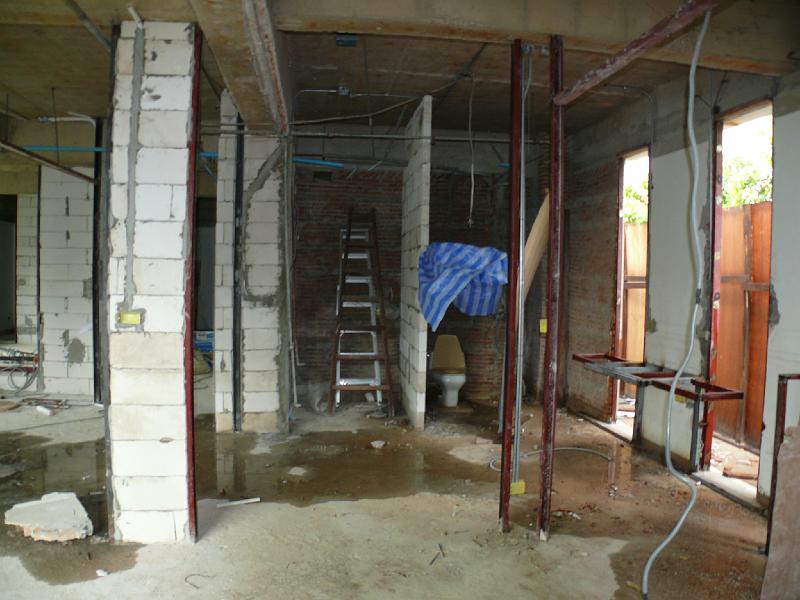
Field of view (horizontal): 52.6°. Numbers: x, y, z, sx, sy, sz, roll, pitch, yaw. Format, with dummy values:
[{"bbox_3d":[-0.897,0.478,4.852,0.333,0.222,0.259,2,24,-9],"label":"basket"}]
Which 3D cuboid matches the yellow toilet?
[{"bbox_3d":[0.595,0.841,9.858,0.385,0.820,0.700,1,2,-6],"label":"yellow toilet"}]

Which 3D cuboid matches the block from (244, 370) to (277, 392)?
[{"bbox_3d":[-1.351,0.787,7.851,0.333,0.199,0.095,1,2,-6],"label":"block"}]

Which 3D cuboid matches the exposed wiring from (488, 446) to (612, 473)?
[{"bbox_3d":[1.214,1.343,6.951,1.191,0.040,0.538,0,2,-26],"label":"exposed wiring"}]

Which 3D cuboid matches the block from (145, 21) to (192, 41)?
[{"bbox_3d":[-1.281,-1.482,4.501,0.256,0.095,0.090,1,2,-5],"label":"block"}]

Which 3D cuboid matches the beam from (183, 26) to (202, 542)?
[{"bbox_3d":[-1.166,-0.062,4.582,0.050,2.925,0.080,1,2,-6],"label":"beam"}]

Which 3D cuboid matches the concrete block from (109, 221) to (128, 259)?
[{"bbox_3d":[-1.569,-0.337,4.546,0.100,0.208,0.095,1,2,-6],"label":"concrete block"}]

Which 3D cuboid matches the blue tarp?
[{"bbox_3d":[0.628,-0.139,8.000,0.880,0.850,0.300,1,2,-5],"label":"blue tarp"}]

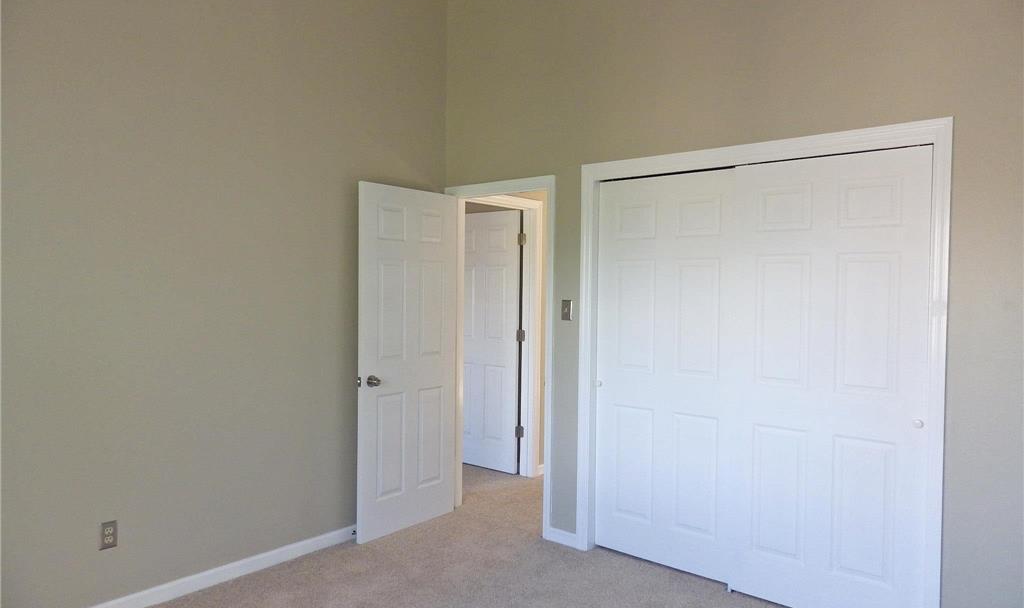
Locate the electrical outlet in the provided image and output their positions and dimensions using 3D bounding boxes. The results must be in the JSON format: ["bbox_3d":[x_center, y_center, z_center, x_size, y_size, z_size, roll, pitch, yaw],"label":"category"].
[{"bbox_3d":[-1.718,0.986,2.772,0.010,0.114,0.070,1,1,39],"label":"electrical outlet"}]

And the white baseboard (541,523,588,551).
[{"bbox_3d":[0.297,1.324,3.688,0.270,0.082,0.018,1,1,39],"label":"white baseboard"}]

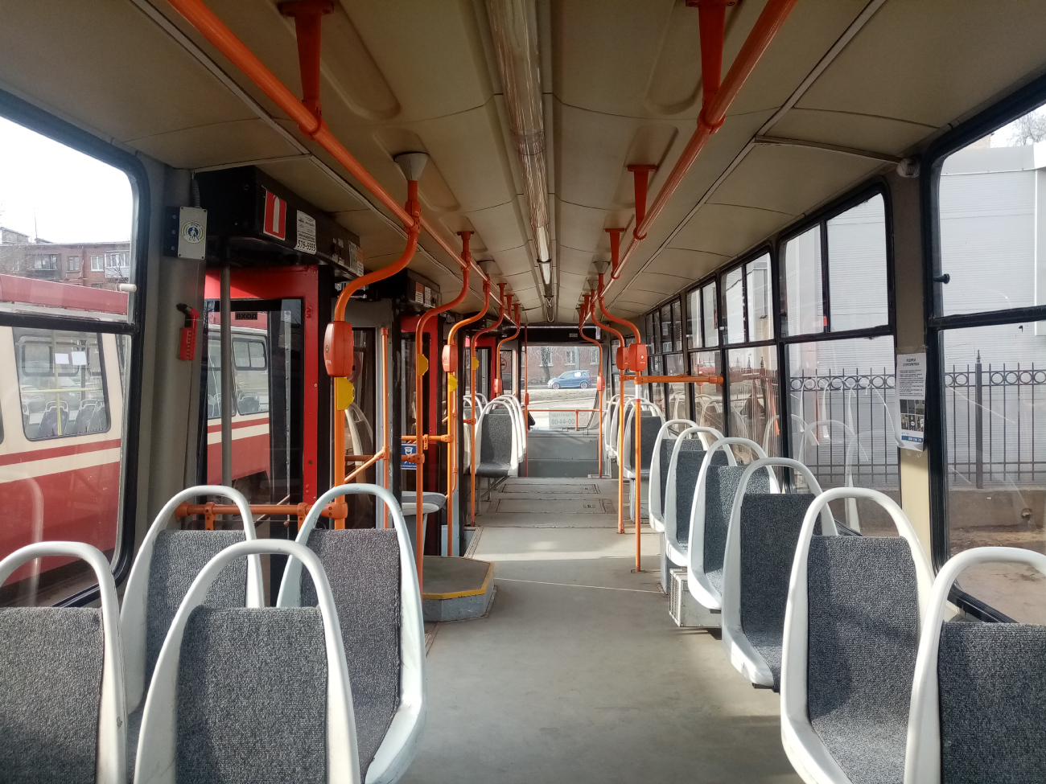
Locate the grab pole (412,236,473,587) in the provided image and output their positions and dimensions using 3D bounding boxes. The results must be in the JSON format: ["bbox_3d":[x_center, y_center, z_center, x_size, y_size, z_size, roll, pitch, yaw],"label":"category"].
[{"bbox_3d":[-0.425,0.208,4.260,0.299,2.143,0.060,0,2,2],"label":"grab pole"}]

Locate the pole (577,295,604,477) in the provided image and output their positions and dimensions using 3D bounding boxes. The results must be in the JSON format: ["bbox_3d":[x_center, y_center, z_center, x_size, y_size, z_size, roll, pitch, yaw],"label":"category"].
[{"bbox_3d":[0.863,0.027,10.000,0.320,2.150,0.070,0,2,3],"label":"pole"}]

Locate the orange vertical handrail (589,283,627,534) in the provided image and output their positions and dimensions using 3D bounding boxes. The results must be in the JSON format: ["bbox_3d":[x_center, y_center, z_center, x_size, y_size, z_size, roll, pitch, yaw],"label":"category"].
[{"bbox_3d":[0.728,0.198,6.670,0.315,1.985,0.050,0,1,2],"label":"orange vertical handrail"}]

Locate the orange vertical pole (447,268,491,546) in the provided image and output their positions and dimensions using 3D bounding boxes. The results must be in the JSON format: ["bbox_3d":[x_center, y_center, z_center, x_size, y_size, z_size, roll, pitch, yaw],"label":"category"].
[{"bbox_3d":[-0.362,0.175,5.301,0.295,2.020,0.050,0,2,3],"label":"orange vertical pole"}]

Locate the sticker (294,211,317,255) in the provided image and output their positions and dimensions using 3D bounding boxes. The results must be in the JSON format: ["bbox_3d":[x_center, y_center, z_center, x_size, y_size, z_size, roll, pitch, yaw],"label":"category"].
[{"bbox_3d":[-0.874,-0.651,3.203,0.010,0.152,0.225,0,2,3],"label":"sticker"}]

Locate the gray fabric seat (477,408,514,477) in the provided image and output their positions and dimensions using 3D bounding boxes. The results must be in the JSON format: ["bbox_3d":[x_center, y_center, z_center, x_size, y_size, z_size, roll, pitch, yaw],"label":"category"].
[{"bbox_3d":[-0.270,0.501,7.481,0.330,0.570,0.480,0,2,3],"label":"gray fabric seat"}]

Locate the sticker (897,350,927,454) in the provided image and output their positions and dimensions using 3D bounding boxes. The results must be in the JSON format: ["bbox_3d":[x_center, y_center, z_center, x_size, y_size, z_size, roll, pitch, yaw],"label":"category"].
[{"bbox_3d":[1.223,0.030,2.490,0.012,0.297,0.208,-3,2,3],"label":"sticker"}]

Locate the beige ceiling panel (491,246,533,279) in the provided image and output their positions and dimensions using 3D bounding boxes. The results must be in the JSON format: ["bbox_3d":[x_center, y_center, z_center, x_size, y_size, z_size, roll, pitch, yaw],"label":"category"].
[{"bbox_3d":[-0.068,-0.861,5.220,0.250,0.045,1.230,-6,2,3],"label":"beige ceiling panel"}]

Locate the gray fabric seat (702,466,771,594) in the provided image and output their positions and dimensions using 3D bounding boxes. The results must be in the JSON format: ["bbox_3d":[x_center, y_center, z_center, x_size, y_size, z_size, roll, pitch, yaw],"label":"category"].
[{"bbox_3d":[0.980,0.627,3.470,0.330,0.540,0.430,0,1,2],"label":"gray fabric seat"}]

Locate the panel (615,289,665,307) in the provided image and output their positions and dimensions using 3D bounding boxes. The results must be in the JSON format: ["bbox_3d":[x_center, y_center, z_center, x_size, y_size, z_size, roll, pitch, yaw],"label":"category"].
[{"bbox_3d":[1.230,-0.962,8.100,0.430,0.070,1.270,0,1,2],"label":"panel"}]

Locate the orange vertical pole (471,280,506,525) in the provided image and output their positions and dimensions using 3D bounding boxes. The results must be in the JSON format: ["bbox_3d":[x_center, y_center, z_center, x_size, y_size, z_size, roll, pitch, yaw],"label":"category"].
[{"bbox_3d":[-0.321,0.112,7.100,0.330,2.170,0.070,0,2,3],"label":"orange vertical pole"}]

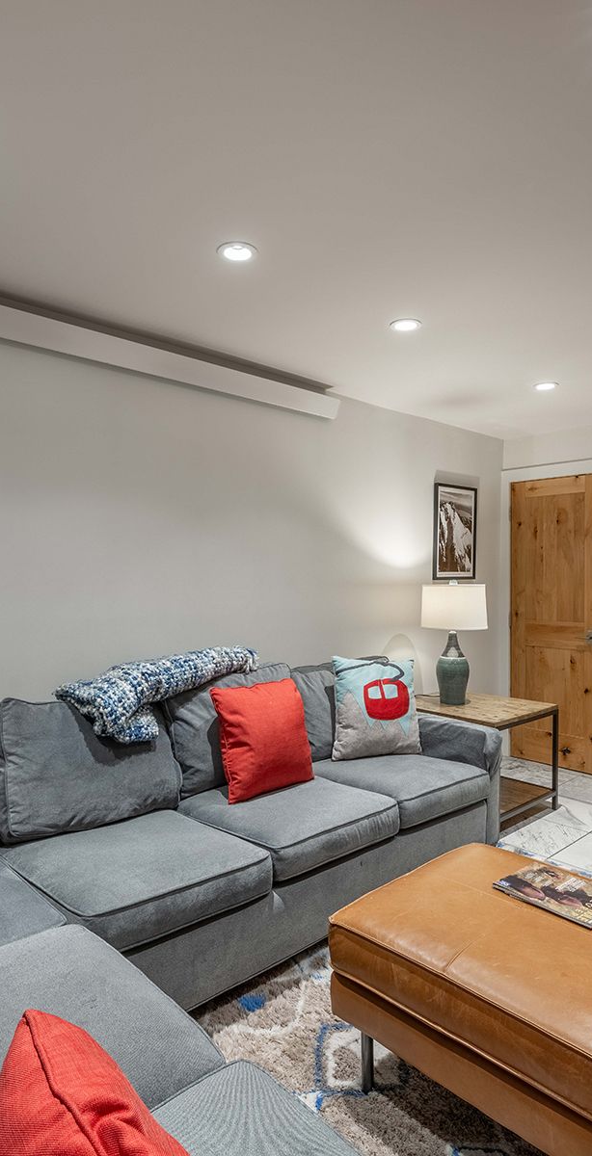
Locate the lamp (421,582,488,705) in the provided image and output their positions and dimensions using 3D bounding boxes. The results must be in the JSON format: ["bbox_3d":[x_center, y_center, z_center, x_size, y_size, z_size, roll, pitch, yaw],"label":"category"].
[{"bbox_3d":[0.941,0.379,3.710,0.385,0.720,0.385,0,0,0],"label":"lamp"}]

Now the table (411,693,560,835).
[{"bbox_3d":[1.025,1.043,3.663,0.720,0.608,0.700,0,0,-42],"label":"table"}]

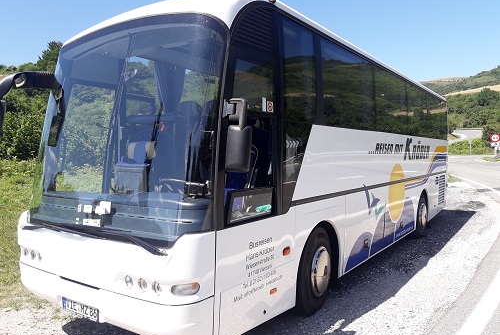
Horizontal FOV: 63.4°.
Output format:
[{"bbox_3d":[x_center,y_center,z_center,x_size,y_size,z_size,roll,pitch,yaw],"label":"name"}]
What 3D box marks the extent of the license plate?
[{"bbox_3d":[-1.498,1.247,3.554,0.520,0.115,0.020,1,2,35],"label":"license plate"}]

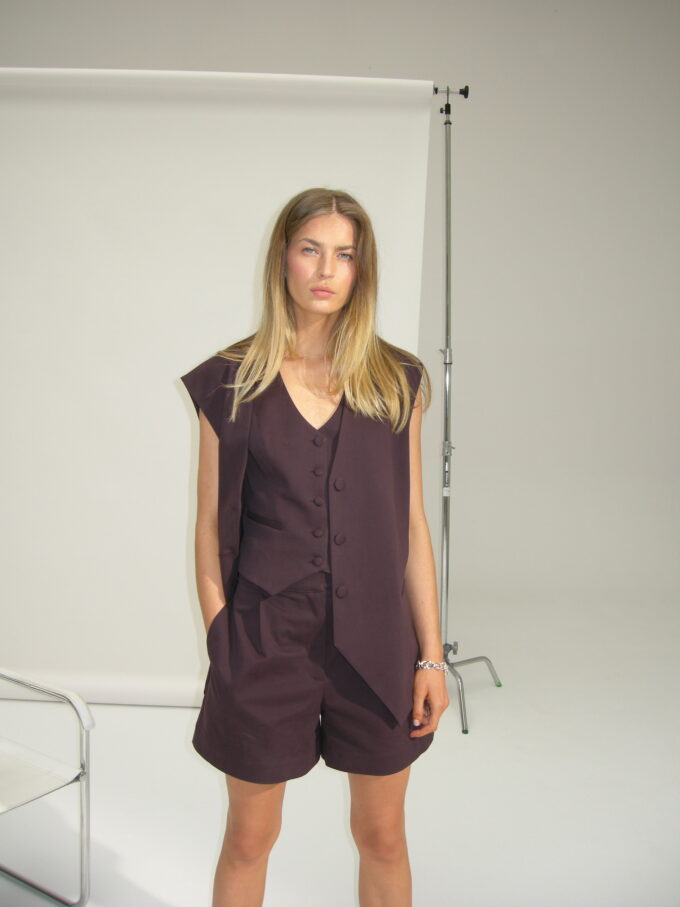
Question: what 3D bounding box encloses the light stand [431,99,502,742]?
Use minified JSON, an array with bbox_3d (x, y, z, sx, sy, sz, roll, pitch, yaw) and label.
[{"bbox_3d":[0.515,-0.250,4.196,0.775,2.840,0.675,1,2,-8],"label":"light stand"}]

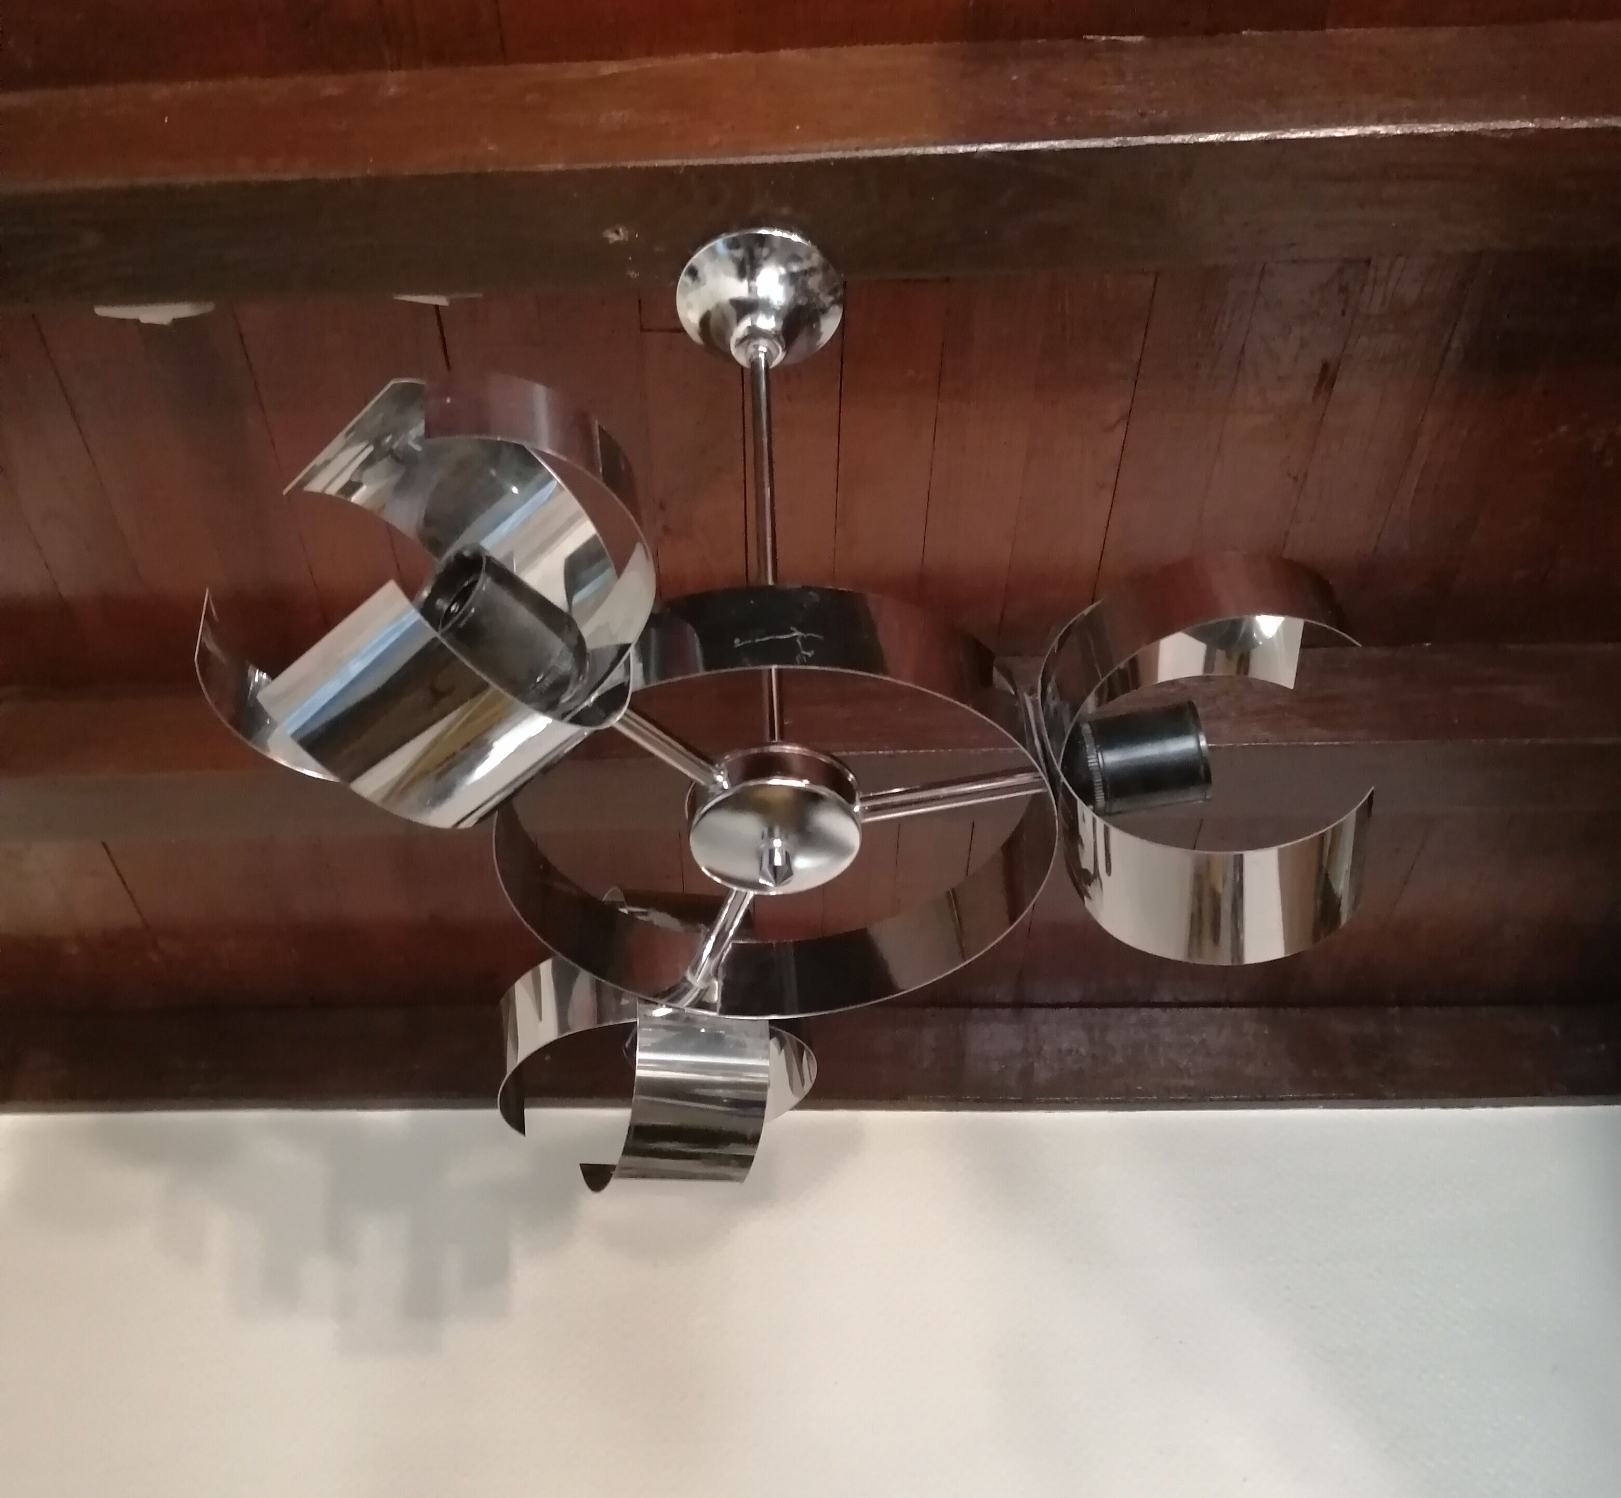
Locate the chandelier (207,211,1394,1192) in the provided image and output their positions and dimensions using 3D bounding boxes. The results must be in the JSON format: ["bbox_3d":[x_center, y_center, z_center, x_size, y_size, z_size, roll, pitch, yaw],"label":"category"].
[{"bbox_3d":[0.003,-0.082,0.834,0.445,0.480,0.445,-2,-43,-2],"label":"chandelier"}]

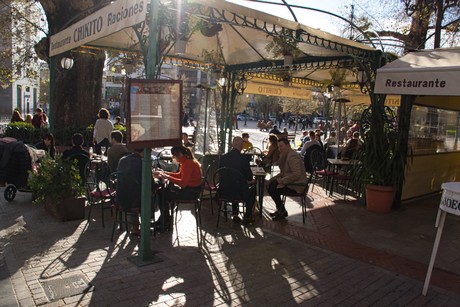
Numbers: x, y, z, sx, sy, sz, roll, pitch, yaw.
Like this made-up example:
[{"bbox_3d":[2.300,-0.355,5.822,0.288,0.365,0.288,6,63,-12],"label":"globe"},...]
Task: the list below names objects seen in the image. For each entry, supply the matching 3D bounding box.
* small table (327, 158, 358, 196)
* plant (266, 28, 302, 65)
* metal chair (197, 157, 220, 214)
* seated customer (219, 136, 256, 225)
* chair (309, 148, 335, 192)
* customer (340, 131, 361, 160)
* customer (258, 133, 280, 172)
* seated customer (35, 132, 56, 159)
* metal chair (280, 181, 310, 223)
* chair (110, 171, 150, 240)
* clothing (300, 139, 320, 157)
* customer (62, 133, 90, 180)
[{"bbox_3d":[2.553,0.546,7.693,0.700,0.730,0.700,4,6,8],"label":"small table"},{"bbox_3d":[0.787,-1.515,4.957,0.540,0.530,0.480,4,6,8],"label":"plant"},{"bbox_3d":[-0.310,0.516,5.745,0.450,0.900,0.520,1,7,-17],"label":"metal chair"},{"bbox_3d":[0.115,0.396,5.280,0.530,1.285,0.740,4,6,13],"label":"seated customer"},{"bbox_3d":[2.120,0.420,7.832,0.500,0.900,0.440,5,7,15],"label":"chair"},{"bbox_3d":[3.136,0.151,8.852,0.500,1.320,0.750,2,7,-15],"label":"customer"},{"bbox_3d":[0.820,0.265,6.900,0.680,1.260,0.460,3,6,4],"label":"customer"},{"bbox_3d":[-3.270,0.213,6.150,0.480,1.160,0.700,-2,7,-34],"label":"seated customer"},{"bbox_3d":[1.019,0.644,5.621,0.520,0.880,0.470,4,6,10],"label":"metal chair"},{"bbox_3d":[-1.274,0.644,4.517,0.480,0.880,0.530,4,6,14],"label":"chair"},{"bbox_3d":[2.251,-0.083,9.531,0.500,0.600,0.400,1,6,-20],"label":"clothing"},{"bbox_3d":[-2.491,0.272,5.600,0.500,1.230,0.750,2,6,-3],"label":"customer"}]

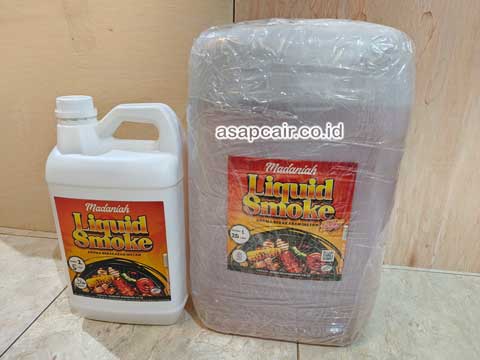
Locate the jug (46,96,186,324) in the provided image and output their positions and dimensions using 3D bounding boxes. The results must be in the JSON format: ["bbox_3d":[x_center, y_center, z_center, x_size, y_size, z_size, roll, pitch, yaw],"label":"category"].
[{"bbox_3d":[-0.174,0.046,0.490,0.177,0.331,0.121,2,20,4],"label":"jug"}]

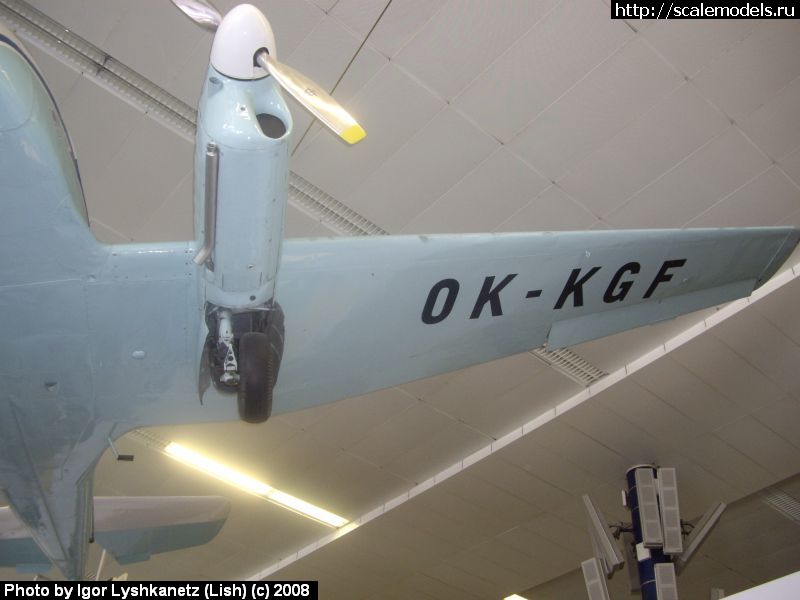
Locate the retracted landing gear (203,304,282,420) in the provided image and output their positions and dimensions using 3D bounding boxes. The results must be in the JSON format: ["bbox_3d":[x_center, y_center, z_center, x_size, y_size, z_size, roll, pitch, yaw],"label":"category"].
[{"bbox_3d":[-0.995,0.400,5.620,0.470,0.500,0.820,0,-45,-10],"label":"retracted landing gear"}]

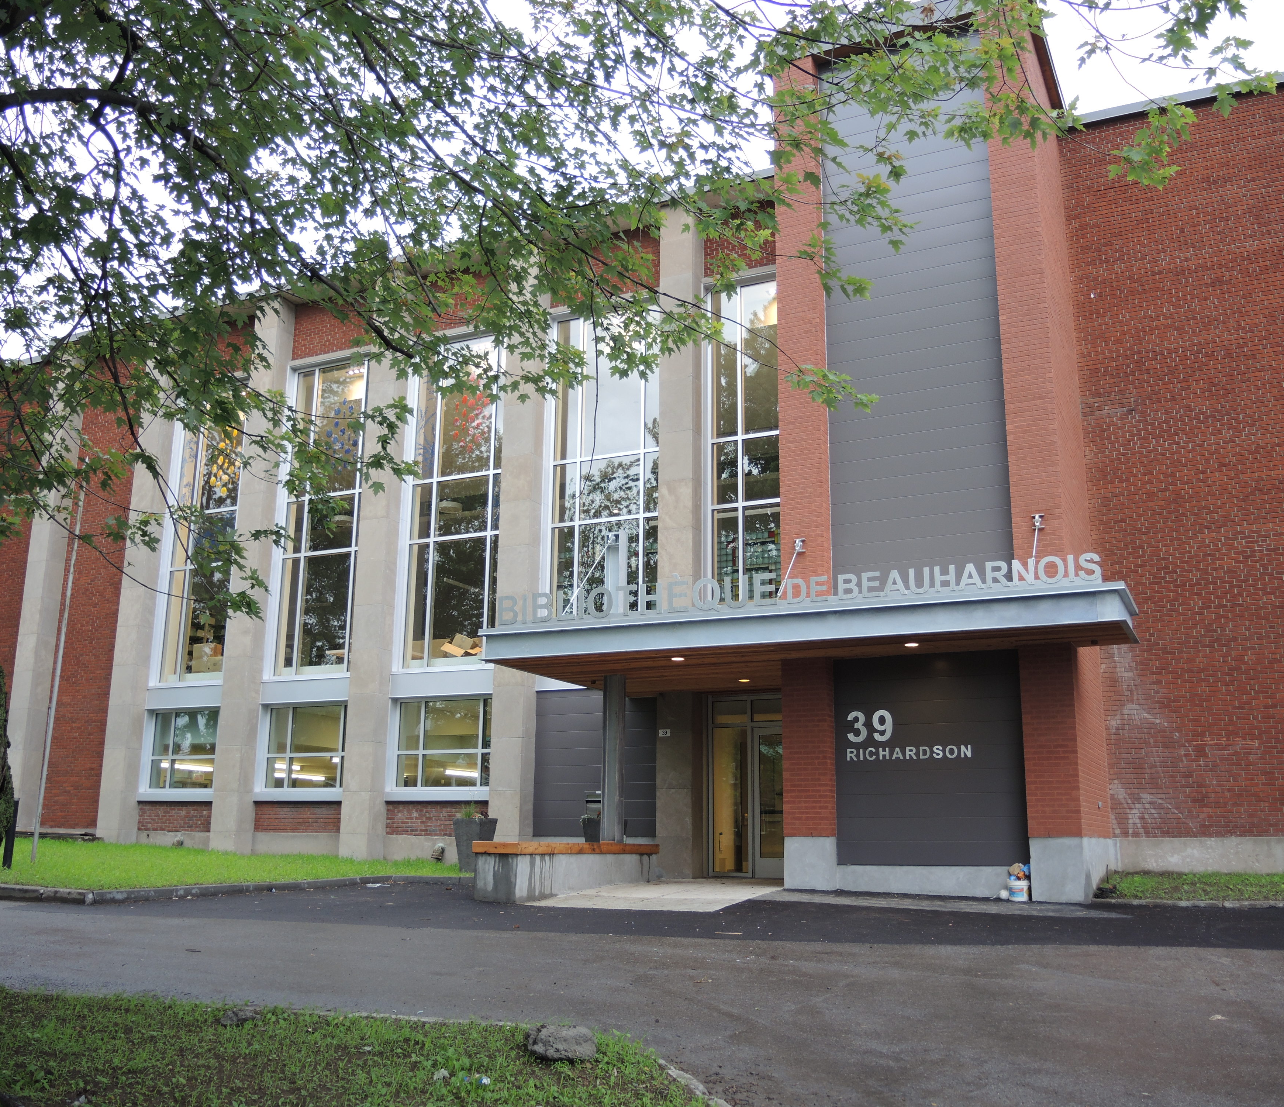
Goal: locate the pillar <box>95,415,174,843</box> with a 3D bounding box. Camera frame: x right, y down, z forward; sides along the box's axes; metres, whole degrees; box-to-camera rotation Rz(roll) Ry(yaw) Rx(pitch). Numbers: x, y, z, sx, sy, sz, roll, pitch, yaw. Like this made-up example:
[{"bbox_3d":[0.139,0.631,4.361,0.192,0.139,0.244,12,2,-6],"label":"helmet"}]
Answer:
[{"bbox_3d":[-11.136,0.445,26.821,0.687,11.786,0.499,-6,-15,25],"label":"pillar"}]

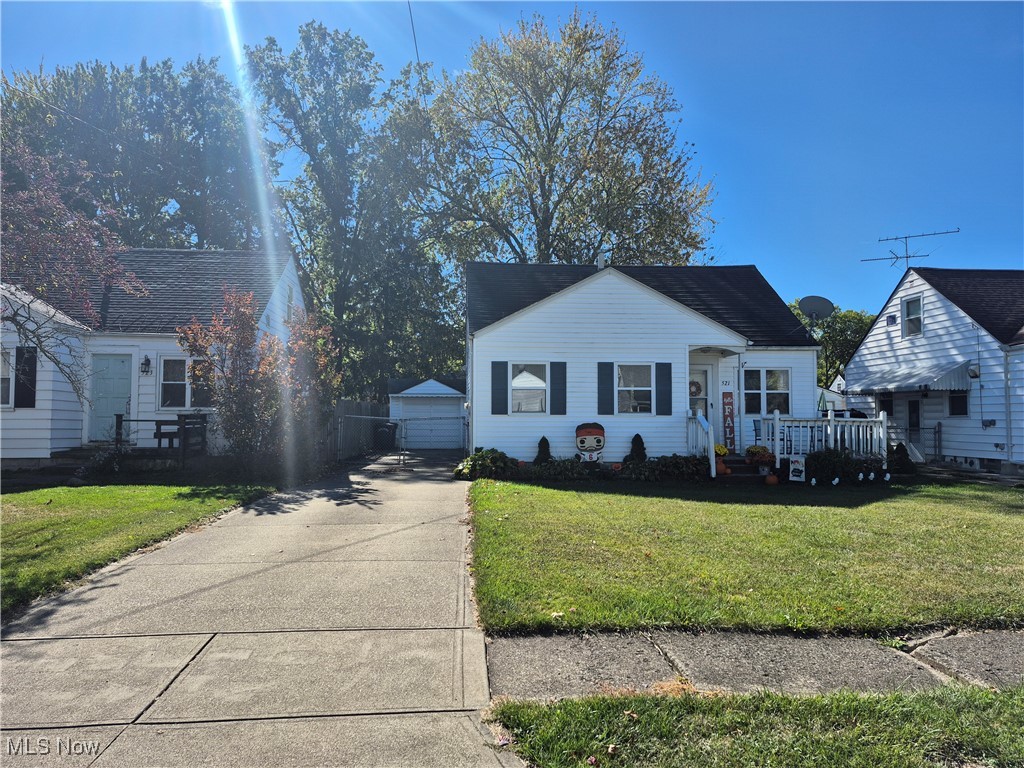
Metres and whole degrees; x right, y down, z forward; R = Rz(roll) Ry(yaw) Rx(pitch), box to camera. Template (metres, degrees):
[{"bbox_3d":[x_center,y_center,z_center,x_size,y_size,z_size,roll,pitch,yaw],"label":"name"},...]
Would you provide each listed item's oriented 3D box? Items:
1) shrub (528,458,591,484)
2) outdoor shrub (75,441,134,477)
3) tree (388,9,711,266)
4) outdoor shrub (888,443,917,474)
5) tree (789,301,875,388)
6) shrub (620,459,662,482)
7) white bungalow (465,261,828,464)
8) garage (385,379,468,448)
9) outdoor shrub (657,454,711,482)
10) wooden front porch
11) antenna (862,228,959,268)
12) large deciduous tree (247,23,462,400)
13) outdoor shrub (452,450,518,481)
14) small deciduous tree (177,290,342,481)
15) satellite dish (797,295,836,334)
[{"bbox_3d":[1.023,1.840,14.587,1.340,0.512,0.739,0,-3,-4],"label":"shrub"},{"bbox_3d":[-8.265,1.541,13.800,1.100,0.750,0.900,0,-3,-5],"label":"outdoor shrub"},{"bbox_3d":[2.196,-7.715,33.664,15.800,21.200,15.200,0,-3,-4],"label":"tree"},{"bbox_3d":[9.159,1.764,16.000,0.720,0.780,0.700,0,-3,-5],"label":"outdoor shrub"},{"bbox_3d":[22.598,-1.063,47.776,7.500,9.670,7.000,0,-3,-5],"label":"tree"},{"bbox_3d":[2.782,1.849,14.710,0.926,0.512,0.739,0,-3,-4],"label":"shrub"},{"bbox_3d":[2.995,-0.644,19.546,8.599,5.880,8.225,0,-3,-4],"label":"white bungalow"},{"bbox_3d":[-3.511,1.306,31.079,3.510,3.100,5.850,0,-3,-4],"label":"garage"},{"bbox_3d":[3.704,1.816,14.801,1.202,0.591,0.788,0,-3,-4],"label":"outdoor shrub"},{"bbox_3d":[6.377,1.331,15.731,4.500,1.430,2.350,0,-3,-5],"label":"wooden front porch"},{"bbox_3d":[12.358,-4.187,21.100,2.400,1.250,1.300,-2,-3,32],"label":"antenna"},{"bbox_3d":[-6.504,-6.116,27.594,9.000,17.540,8.500,0,-3,-5],"label":"large deciduous tree"},{"bbox_3d":[-0.547,1.727,14.600,1.400,0.650,1.150,0,-3,-5],"label":"outdoor shrub"},{"bbox_3d":[-5.498,-0.035,14.707,3.500,4.000,3.200,0,-3,-5],"label":"small deciduous tree"},{"bbox_3d":[7.645,-1.735,17.056,0.910,0.940,0.580,-1,-3,12],"label":"satellite dish"}]

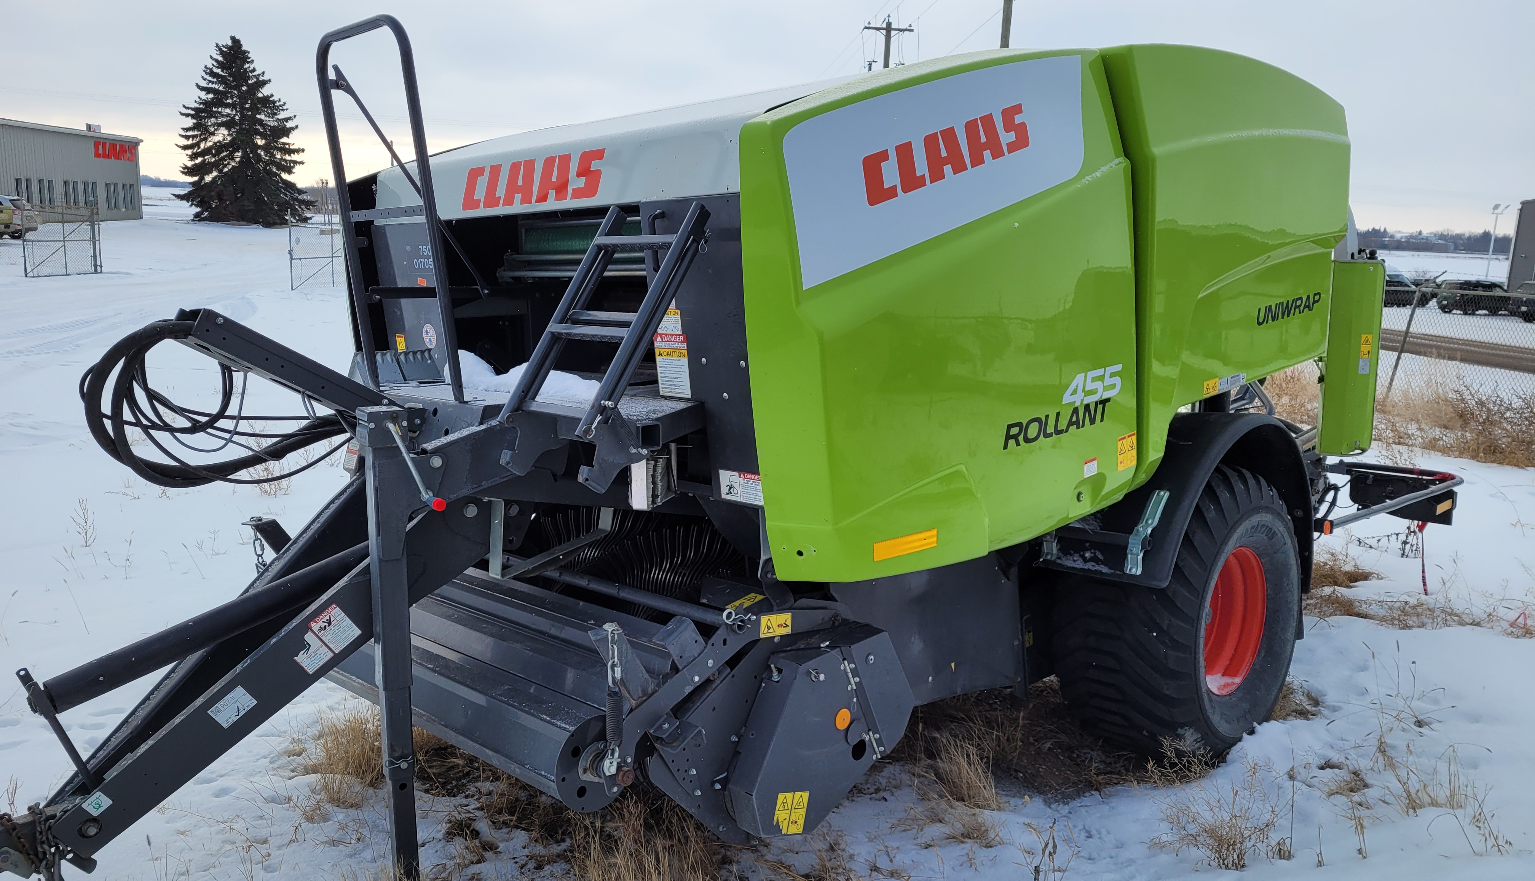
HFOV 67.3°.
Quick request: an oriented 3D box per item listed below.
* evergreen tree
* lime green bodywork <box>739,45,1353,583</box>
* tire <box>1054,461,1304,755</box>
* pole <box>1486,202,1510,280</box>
[{"bbox_3d":[-32.765,-19.284,72.000,8.300,11.700,8.300,-2,12,-24],"label":"evergreen tree"},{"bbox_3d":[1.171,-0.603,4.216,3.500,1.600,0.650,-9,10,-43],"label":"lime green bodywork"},{"bbox_3d":[1.710,0.696,4.776,1.180,1.180,0.600,-9,10,-43],"label":"tire"},{"bbox_3d":[60.237,-15.936,95.706,1.500,7.500,0.700,9,13,30],"label":"pole"}]

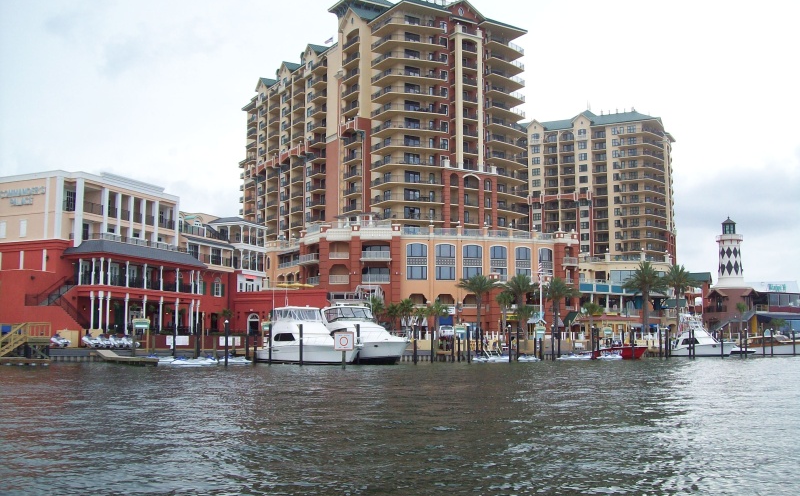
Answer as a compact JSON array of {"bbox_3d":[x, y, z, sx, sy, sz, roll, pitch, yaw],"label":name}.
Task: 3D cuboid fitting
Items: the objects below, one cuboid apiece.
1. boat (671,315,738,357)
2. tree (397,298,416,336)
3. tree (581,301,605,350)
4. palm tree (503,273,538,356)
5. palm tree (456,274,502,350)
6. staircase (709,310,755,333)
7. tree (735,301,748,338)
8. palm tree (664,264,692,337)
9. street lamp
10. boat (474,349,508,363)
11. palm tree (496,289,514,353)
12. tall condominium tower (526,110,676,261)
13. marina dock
[{"bbox_3d":[39.906,11.543,109.397,3.800,5.500,10.200,5,-8,-37],"label":"boat"},{"bbox_3d":[0.787,8.525,100.682,2.300,4.830,2.300,0,-6,0],"label":"tree"},{"bbox_3d":[24.202,9.421,104.606,2.900,5.640,2.900,0,-6,0],"label":"tree"},{"bbox_3d":[15.032,7.558,103.787,4.600,8.900,4.600,0,-6,0],"label":"palm tree"},{"bbox_3d":[9.249,7.251,96.801,5.100,8.360,5.100,0,-6,0],"label":"palm tree"},{"bbox_3d":[45.777,10.391,114.546,6.000,3.570,2.000,2,-6,-15],"label":"staircase"},{"bbox_3d":[45.807,9.719,111.601,1.800,5.080,1.800,0,-6,0],"label":"tree"},{"bbox_3d":[38.528,7.431,114.897,4.600,10.350,4.600,0,-6,0],"label":"palm tree"},{"bbox_3d":[-14.669,7.998,70.548,0.320,3.940,0.320,0,-6,0],"label":"street lamp"},{"bbox_3d":[9.381,11.021,85.301,2.300,1.400,3.800,2,-7,-17],"label":"boat"},{"bbox_3d":[12.260,8.238,96.689,2.100,6.600,2.100,0,-6,0],"label":"palm tree"},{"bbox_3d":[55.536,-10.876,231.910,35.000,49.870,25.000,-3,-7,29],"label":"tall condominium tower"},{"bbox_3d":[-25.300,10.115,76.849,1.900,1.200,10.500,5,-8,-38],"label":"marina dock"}]

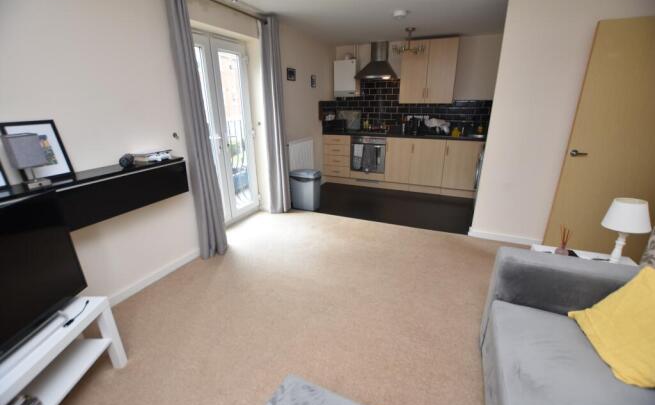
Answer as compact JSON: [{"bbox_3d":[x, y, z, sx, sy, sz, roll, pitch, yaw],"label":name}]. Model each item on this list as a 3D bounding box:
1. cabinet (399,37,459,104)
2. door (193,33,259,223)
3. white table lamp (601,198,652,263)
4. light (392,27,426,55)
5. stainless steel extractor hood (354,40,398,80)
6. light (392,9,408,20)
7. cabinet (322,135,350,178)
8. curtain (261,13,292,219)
[{"bbox_3d":[1.609,-2.036,4.319,0.790,0.900,0.330,8,21,24],"label":"cabinet"},{"bbox_3d":[-1.226,-0.742,3.159,0.090,2.110,1.120,8,21,24],"label":"door"},{"bbox_3d":[1.776,0.178,1.625,0.210,0.390,0.210,8,21,24],"label":"white table lamp"},{"bbox_3d":[1.130,-2.200,3.773,0.430,0.345,0.430,8,21,24],"label":"light"},{"bbox_3d":[0.819,-2.333,4.515,0.595,0.540,0.480,8,21,24],"label":"stainless steel extractor hood"},{"bbox_3d":[0.840,-2.137,3.126,0.150,0.070,0.150,8,21,24],"label":"light"},{"bbox_3d":[0.320,-0.907,5.197,0.505,0.750,0.560,8,21,24],"label":"cabinet"},{"bbox_3d":[-0.628,-0.973,3.443,0.150,2.310,0.230,8,21,24],"label":"curtain"}]

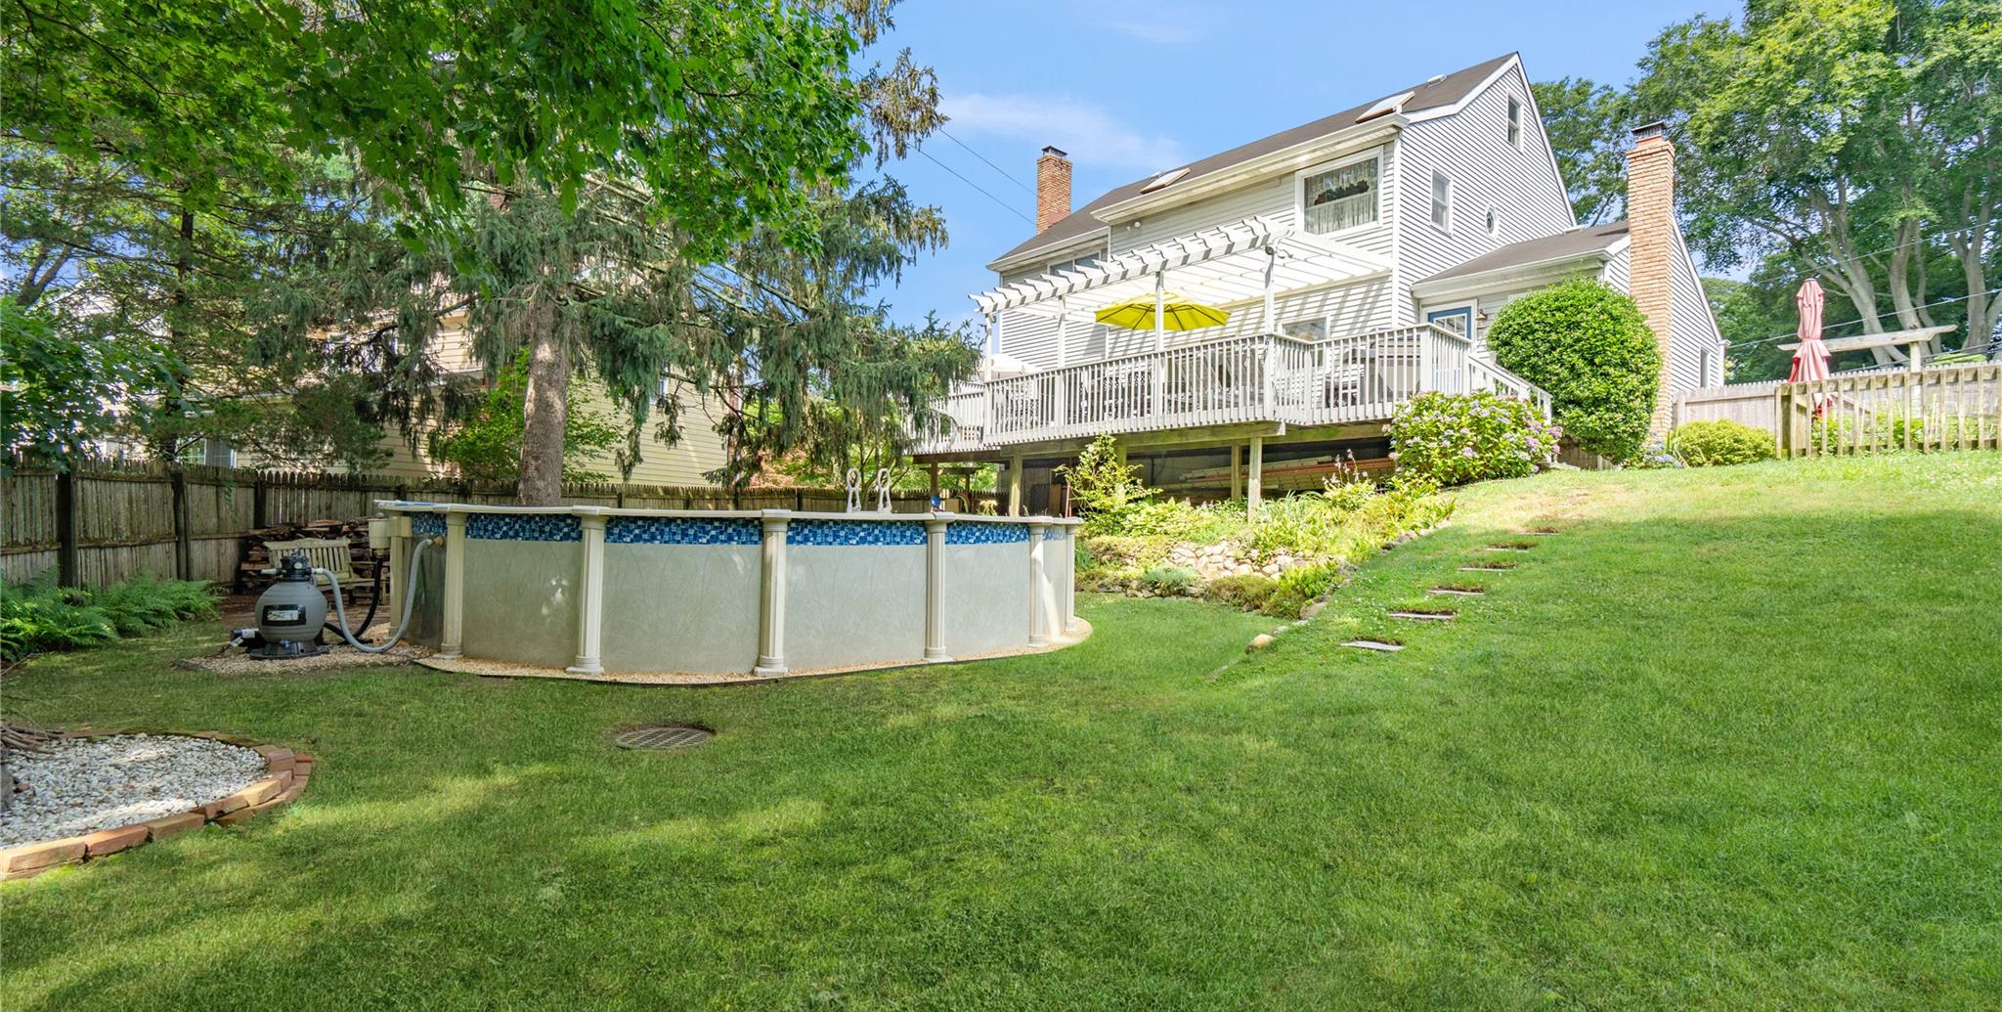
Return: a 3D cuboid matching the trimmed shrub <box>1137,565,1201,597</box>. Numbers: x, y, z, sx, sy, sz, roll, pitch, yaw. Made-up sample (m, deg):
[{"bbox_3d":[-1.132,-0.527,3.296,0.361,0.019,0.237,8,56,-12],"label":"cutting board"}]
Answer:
[{"bbox_3d":[2.297,1.008,12.436,0.680,0.470,0.850,2,-1,-42],"label":"trimmed shrub"}]

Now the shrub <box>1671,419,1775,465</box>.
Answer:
[{"bbox_3d":[10.900,-0.950,13.450,1.100,0.700,1.300,2,-2,-44],"label":"shrub"}]

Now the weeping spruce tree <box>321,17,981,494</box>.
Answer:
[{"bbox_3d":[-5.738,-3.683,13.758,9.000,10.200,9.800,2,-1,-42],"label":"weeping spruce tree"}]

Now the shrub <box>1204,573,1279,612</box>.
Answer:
[{"bbox_3d":[2.956,1.079,11.135,0.720,0.500,0.900,2,-1,-42],"label":"shrub"}]

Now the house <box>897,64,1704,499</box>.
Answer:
[{"bbox_3d":[6.780,-4.587,19.874,14.000,10.500,13.800,2,-1,-42],"label":"house"}]

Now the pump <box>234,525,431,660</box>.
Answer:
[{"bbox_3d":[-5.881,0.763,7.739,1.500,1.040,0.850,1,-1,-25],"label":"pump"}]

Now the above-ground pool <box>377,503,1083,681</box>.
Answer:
[{"bbox_3d":[-2.845,0.738,10.710,7.500,1.340,7.500,1,-1,0],"label":"above-ground pool"}]

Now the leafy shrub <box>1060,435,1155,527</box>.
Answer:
[{"bbox_3d":[1.668,-0.277,14.106,1.400,1.750,1.500,2,-1,-42],"label":"leafy shrub"}]

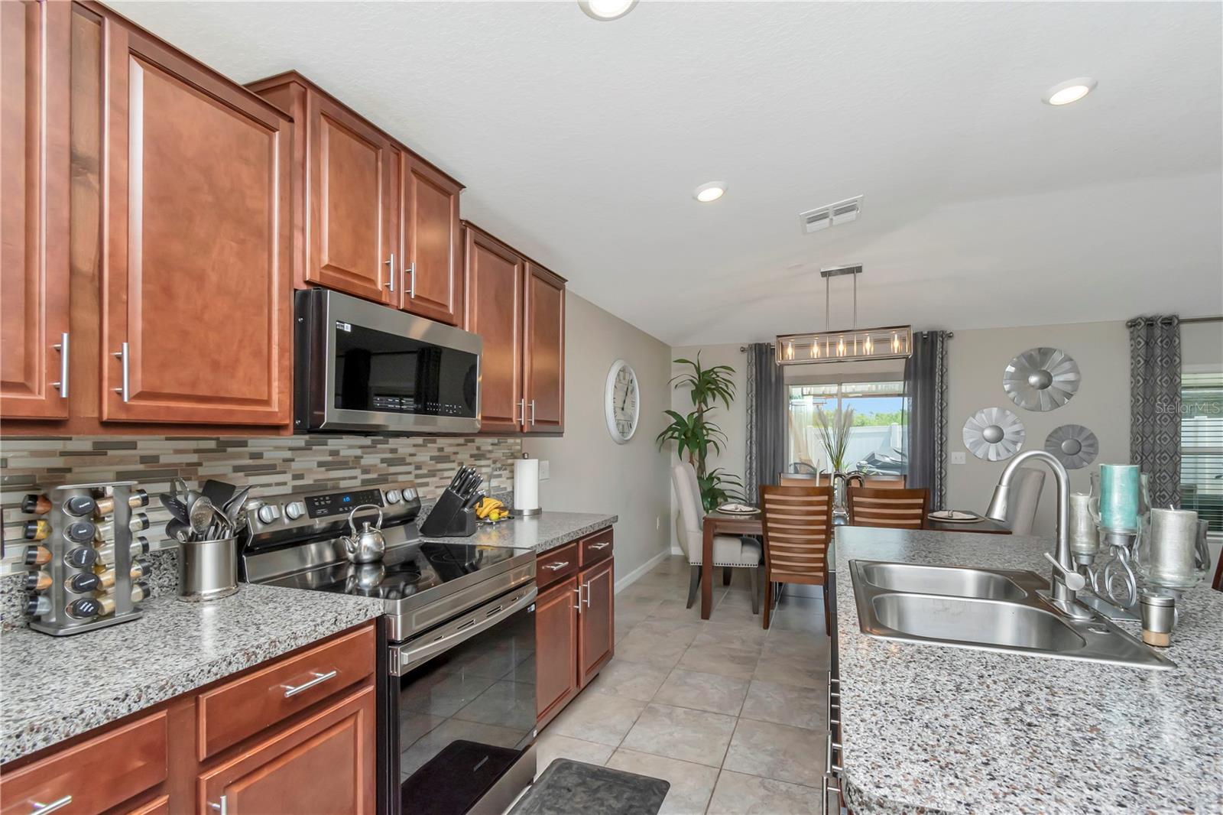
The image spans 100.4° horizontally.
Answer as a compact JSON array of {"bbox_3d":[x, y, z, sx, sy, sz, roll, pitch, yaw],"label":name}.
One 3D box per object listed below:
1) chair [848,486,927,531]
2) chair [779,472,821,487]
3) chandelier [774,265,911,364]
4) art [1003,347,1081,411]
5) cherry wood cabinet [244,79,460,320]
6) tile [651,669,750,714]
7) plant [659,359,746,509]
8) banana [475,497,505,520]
[{"bbox_3d":[1.978,1.105,3.697,0.499,1.072,0.599,-1,-2,21],"label":"chair"},{"bbox_3d":[1.759,1.165,4.642,0.493,1.072,0.599,-1,-2,21],"label":"chair"},{"bbox_3d":[1.879,-0.746,4.171,0.997,0.799,0.193,-1,-2,21],"label":"chandelier"},{"bbox_3d":[4.099,-0.271,4.853,0.597,0.608,0.072,-3,-3,23],"label":"art"},{"bbox_3d":[-1.013,-0.738,2.119,0.343,0.667,0.808,-3,-3,23],"label":"cherry wood cabinet"},{"bbox_3d":[0.500,1.553,2.783,0.456,0.010,0.427,-3,-3,23],"label":"tile"},{"bbox_3d":[0.976,0.574,5.561,0.886,2.287,0.824,-3,-3,23],"label":"plant"},{"bbox_3d":[-0.676,0.561,2.827,0.144,0.118,0.175,-4,-4,40],"label":"banana"}]

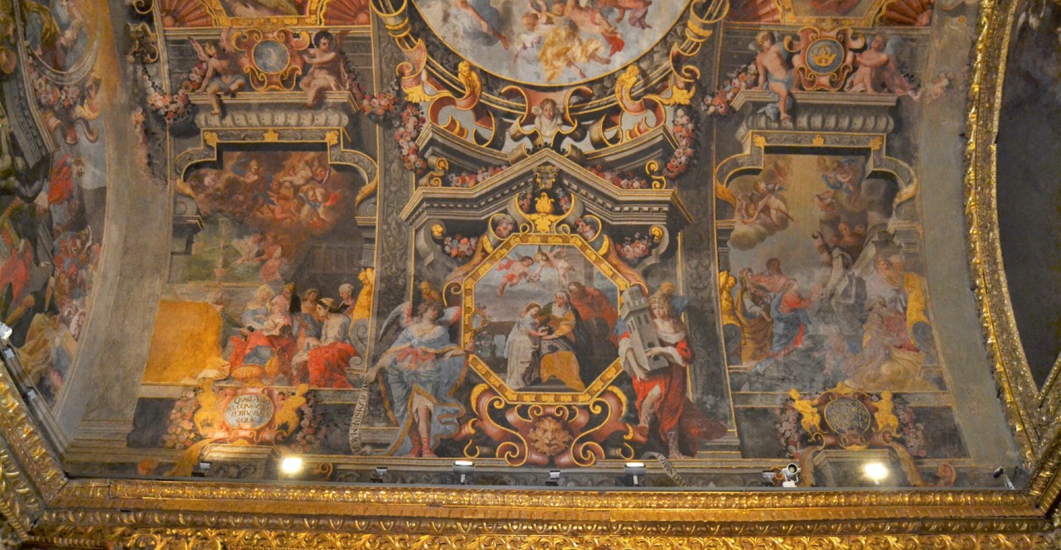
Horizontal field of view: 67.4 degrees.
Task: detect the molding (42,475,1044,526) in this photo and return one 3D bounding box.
[{"bbox_3d":[0.072,2.507,8.560,10.550,0.310,0.340,0,-53,1],"label":"molding"}]

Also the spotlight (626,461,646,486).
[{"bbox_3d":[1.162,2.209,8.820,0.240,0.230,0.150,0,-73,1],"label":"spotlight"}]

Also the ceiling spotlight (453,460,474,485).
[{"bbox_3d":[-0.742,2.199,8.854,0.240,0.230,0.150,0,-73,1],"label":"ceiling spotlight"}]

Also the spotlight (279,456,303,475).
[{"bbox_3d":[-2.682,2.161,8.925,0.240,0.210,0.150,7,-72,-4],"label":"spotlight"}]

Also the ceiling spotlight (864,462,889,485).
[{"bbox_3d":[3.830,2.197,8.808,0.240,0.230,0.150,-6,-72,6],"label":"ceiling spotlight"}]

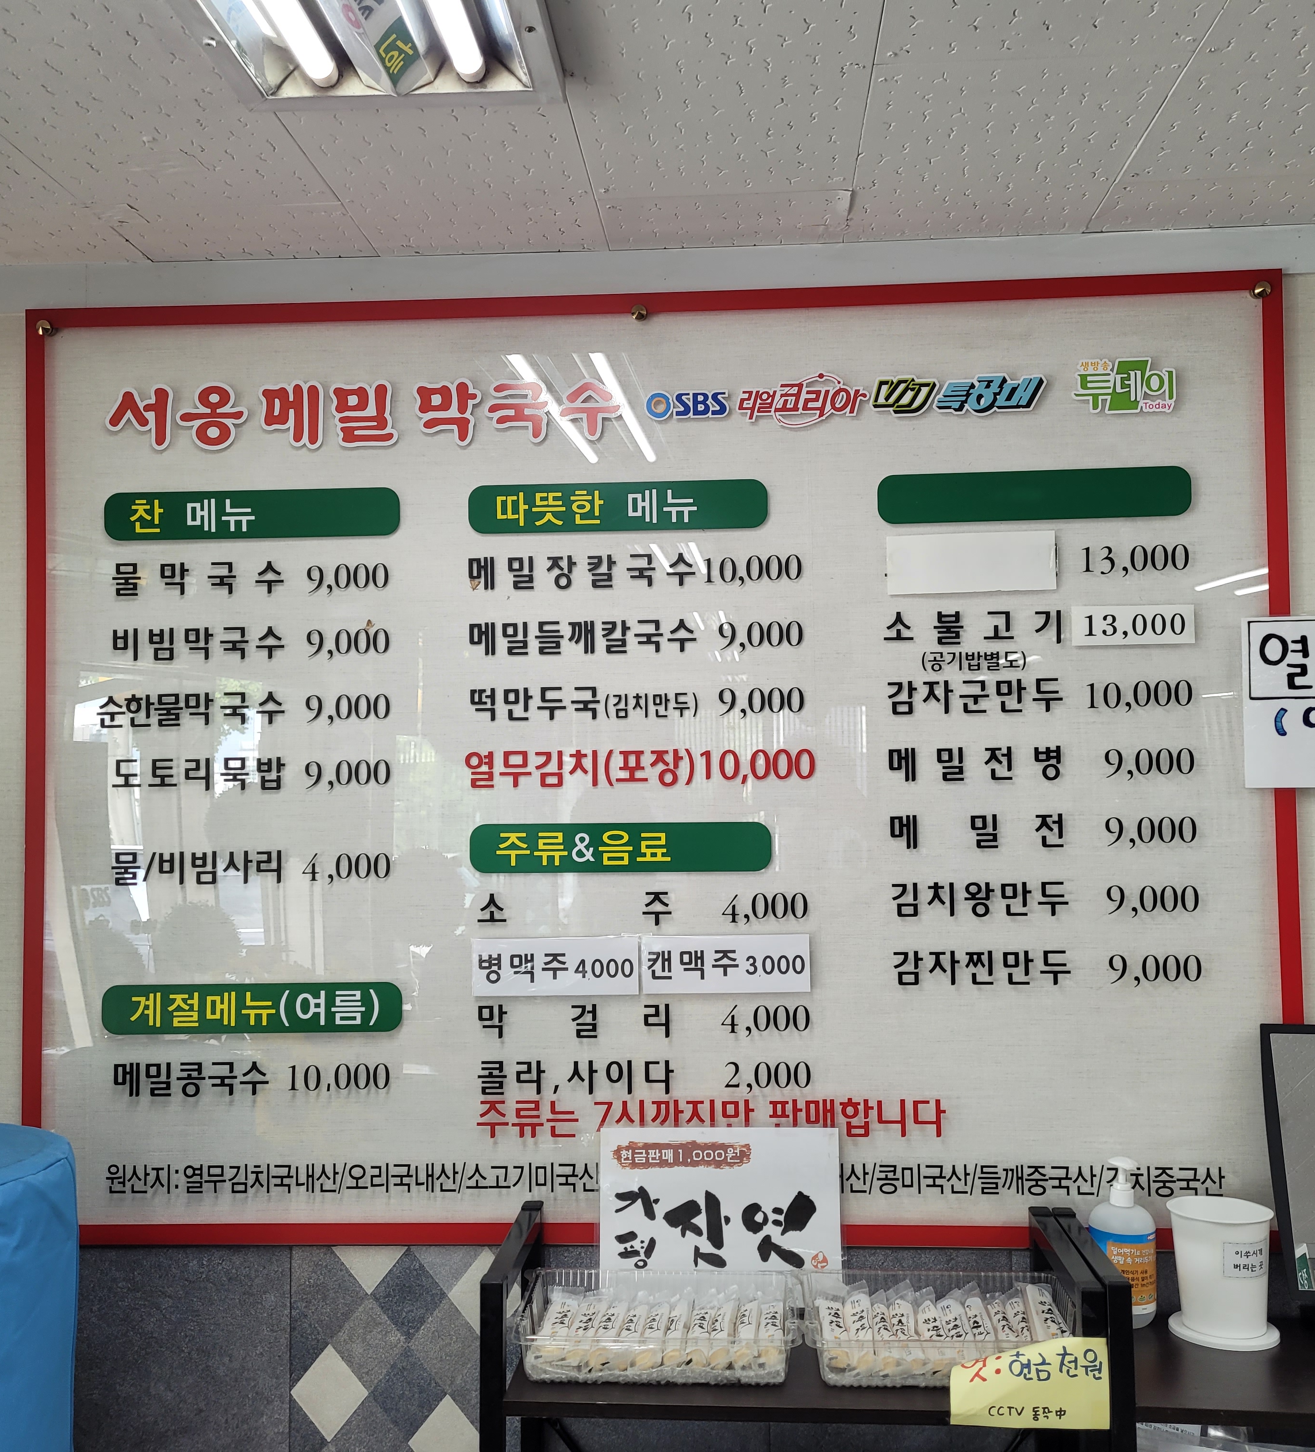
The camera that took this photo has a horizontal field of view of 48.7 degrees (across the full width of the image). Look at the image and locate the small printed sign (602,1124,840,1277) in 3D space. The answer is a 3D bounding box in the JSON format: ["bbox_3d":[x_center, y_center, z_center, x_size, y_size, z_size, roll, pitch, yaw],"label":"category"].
[{"bbox_3d":[0.078,0.600,1.788,0.297,0.210,0.008,-1,-7,3],"label":"small printed sign"}]

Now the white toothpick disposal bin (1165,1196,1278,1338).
[{"bbox_3d":[0.668,0.643,1.719,0.118,0.139,0.118,-1,-2,3],"label":"white toothpick disposal bin"}]

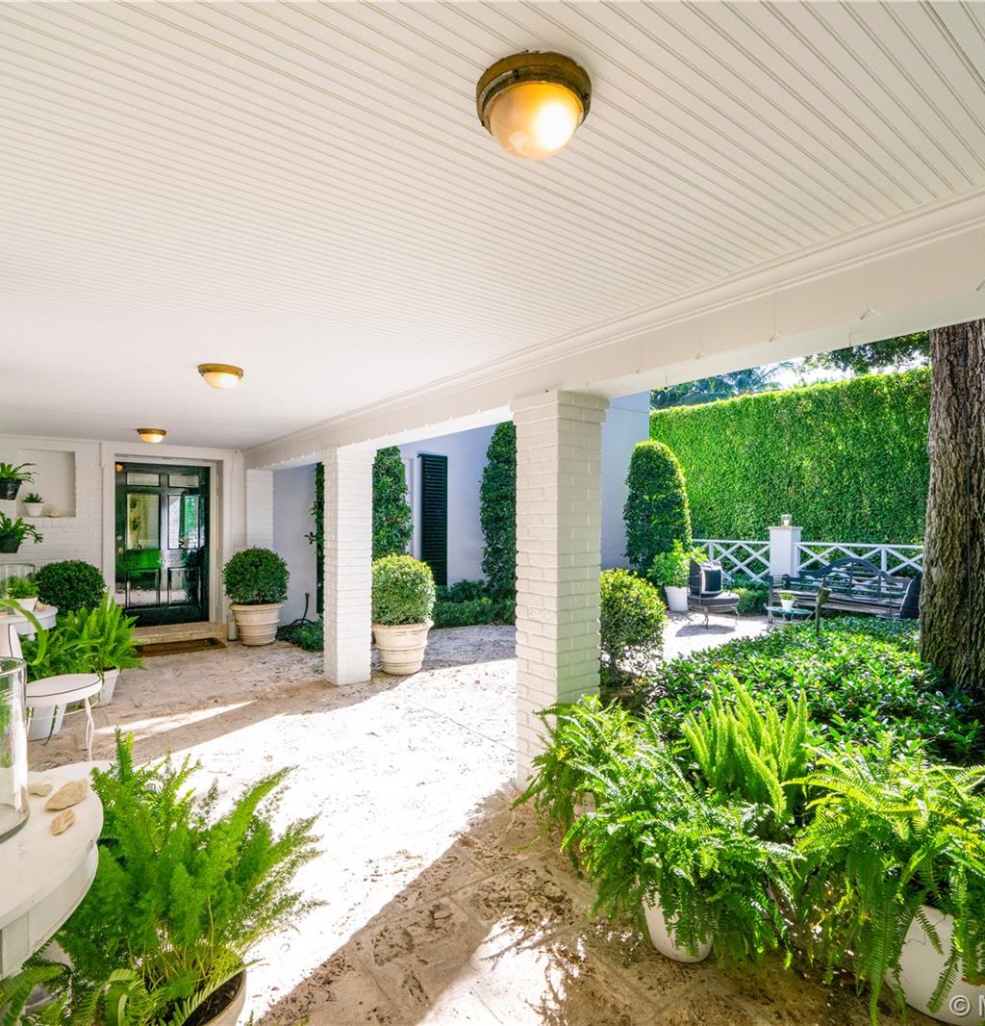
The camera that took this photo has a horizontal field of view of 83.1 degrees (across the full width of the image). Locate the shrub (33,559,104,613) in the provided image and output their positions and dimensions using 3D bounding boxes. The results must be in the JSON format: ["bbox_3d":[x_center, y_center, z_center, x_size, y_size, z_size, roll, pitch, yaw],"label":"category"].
[{"bbox_3d":[-4.187,0.998,5.520,0.600,1.070,0.600,0,0,-39],"label":"shrub"}]

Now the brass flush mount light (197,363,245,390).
[{"bbox_3d":[-1.603,-0.793,3.287,0.245,0.112,0.245,0,0,-39],"label":"brass flush mount light"}]

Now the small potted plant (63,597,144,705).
[{"bbox_3d":[-3.148,1.107,4.496,0.550,0.840,0.550,0,0,-39],"label":"small potted plant"}]

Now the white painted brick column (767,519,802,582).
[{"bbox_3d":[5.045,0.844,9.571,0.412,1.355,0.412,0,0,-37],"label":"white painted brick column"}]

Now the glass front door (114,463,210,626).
[{"bbox_3d":[-4.167,0.418,7.058,1.031,2.051,0.088,0,0,-37],"label":"glass front door"}]

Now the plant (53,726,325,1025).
[{"bbox_3d":[-0.825,1.109,1.522,0.667,0.952,0.667,0,0,-27],"label":"plant"}]

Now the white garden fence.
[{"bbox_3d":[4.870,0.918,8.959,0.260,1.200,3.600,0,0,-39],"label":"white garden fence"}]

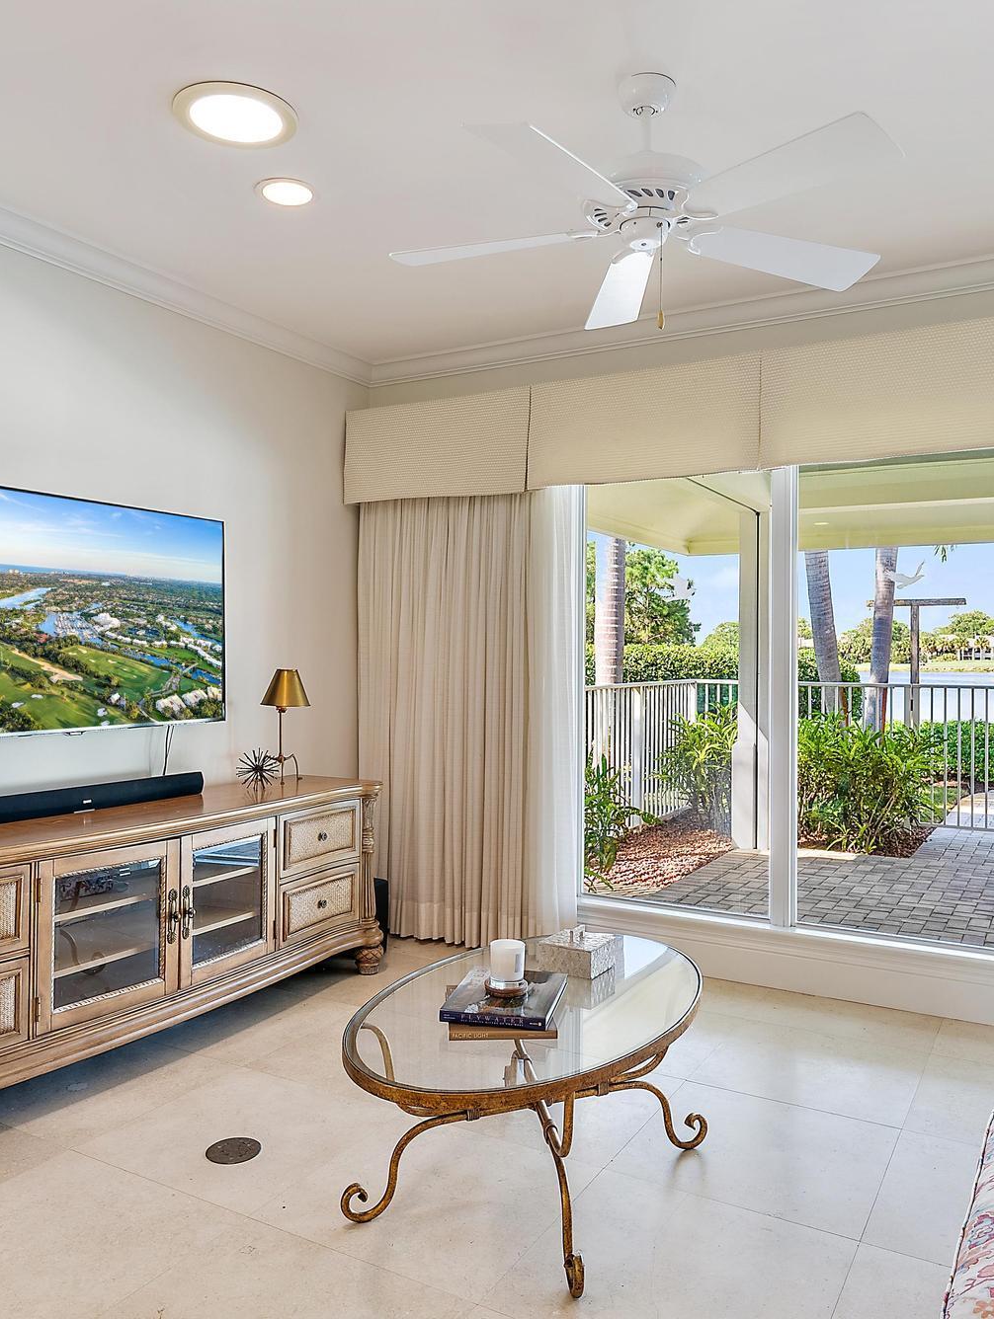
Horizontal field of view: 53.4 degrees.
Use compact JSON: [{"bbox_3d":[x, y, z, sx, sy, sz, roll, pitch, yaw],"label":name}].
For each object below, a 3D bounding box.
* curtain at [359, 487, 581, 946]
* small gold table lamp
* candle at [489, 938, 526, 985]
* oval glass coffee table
[{"bbox_3d":[-0.163,0.190,4.476,1.159,2.156,0.155,0,0,30],"label":"curtain"},{"bbox_3d":[-0.886,0.275,4.138,0.212,0.466,0.212,0,0,0],"label":"small gold table lamp"},{"bbox_3d":[0.026,0.720,2.335,0.083,0.087,0.083,0,0,0],"label":"candle"},{"bbox_3d":[0.104,1.060,2.438,0.701,0.464,1.210,0,0,31],"label":"oval glass coffee table"}]

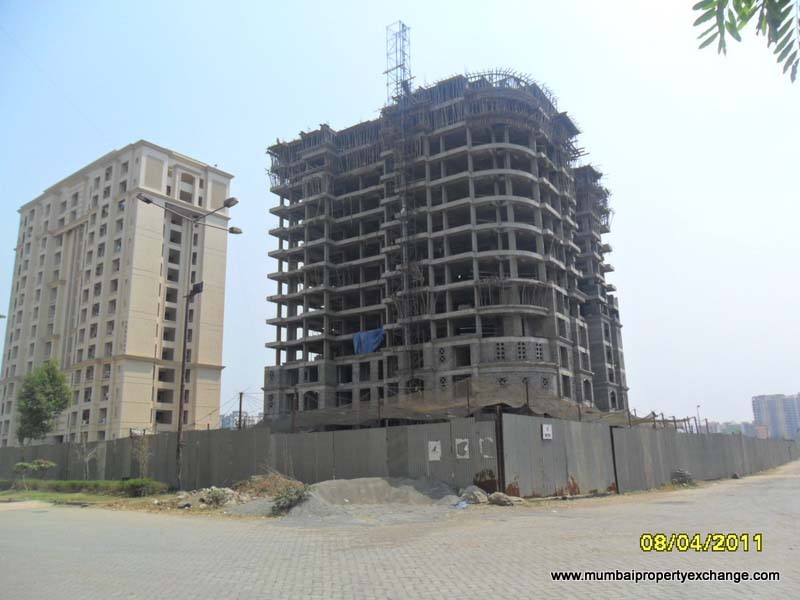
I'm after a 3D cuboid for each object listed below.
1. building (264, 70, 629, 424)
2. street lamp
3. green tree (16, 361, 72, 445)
[{"bbox_3d":[7.474,0.275,86.572,37.700,41.200,38.600,-9,-15,31],"label":"building"},{"bbox_3d":[-7.183,1.499,23.259,2.625,10.634,4.950,-10,-16,33],"label":"street lamp"},{"bbox_3d":[-24.587,8.108,42.835,3.373,7.916,3.373,6,-15,-29],"label":"green tree"}]

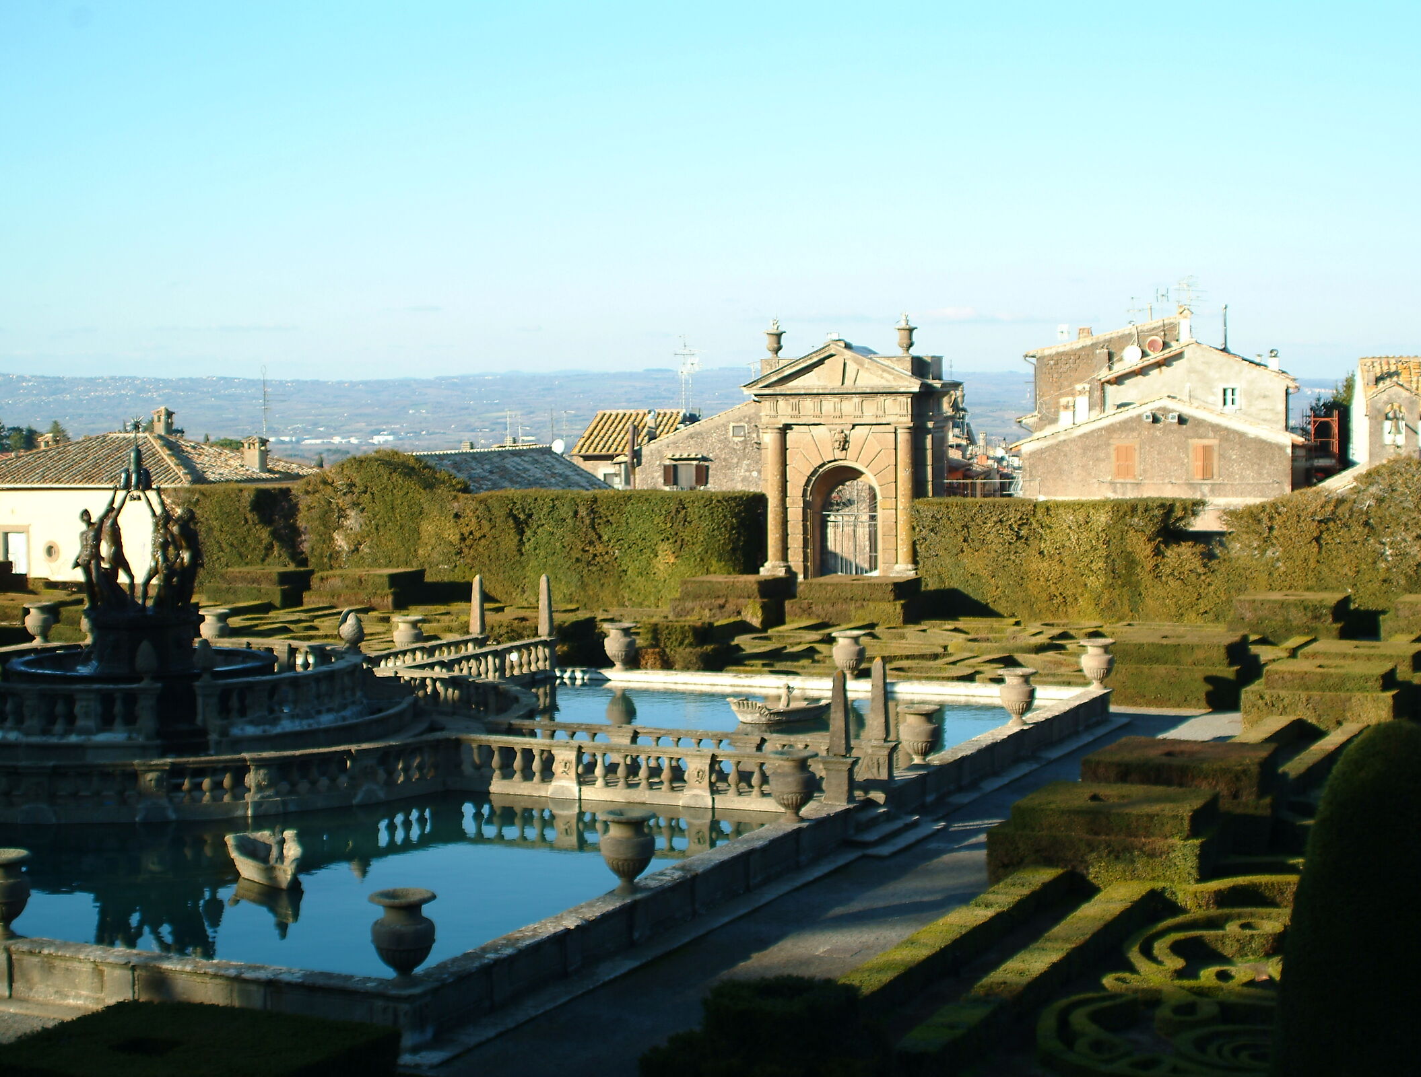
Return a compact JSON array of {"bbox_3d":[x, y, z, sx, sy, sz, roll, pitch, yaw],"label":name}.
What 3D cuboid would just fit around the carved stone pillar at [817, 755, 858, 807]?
[{"bbox_3d":[2.200,4.194,40.476,0.562,0.778,0.533,1,4,26],"label":"carved stone pillar"}]

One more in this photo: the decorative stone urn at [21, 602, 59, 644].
[{"bbox_3d":[-20.081,2.550,70.106,0.859,1.114,0.859,1,4,25],"label":"decorative stone urn"}]

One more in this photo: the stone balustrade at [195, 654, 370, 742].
[{"bbox_3d":[-8.377,3.229,47.678,1.454,1.056,5.967,1,4,25],"label":"stone balustrade"}]

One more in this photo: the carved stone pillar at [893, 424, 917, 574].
[{"bbox_3d":[6.783,-1.388,81.426,0.706,5.292,0.706,1,4,26],"label":"carved stone pillar"}]

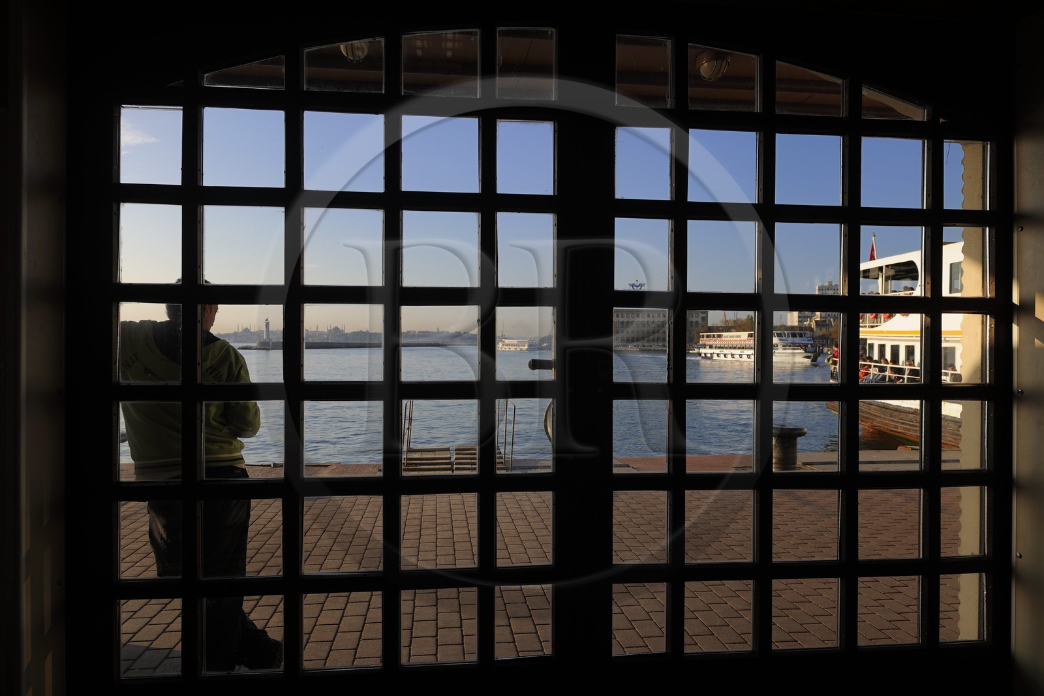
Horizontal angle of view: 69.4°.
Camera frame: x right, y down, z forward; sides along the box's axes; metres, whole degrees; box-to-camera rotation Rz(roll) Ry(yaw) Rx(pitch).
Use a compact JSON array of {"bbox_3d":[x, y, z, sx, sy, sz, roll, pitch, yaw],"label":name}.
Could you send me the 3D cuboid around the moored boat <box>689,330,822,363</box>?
[{"bbox_3d":[48.700,-0.400,153.600,8.000,6.100,36.000,0,0,-16],"label":"moored boat"}]

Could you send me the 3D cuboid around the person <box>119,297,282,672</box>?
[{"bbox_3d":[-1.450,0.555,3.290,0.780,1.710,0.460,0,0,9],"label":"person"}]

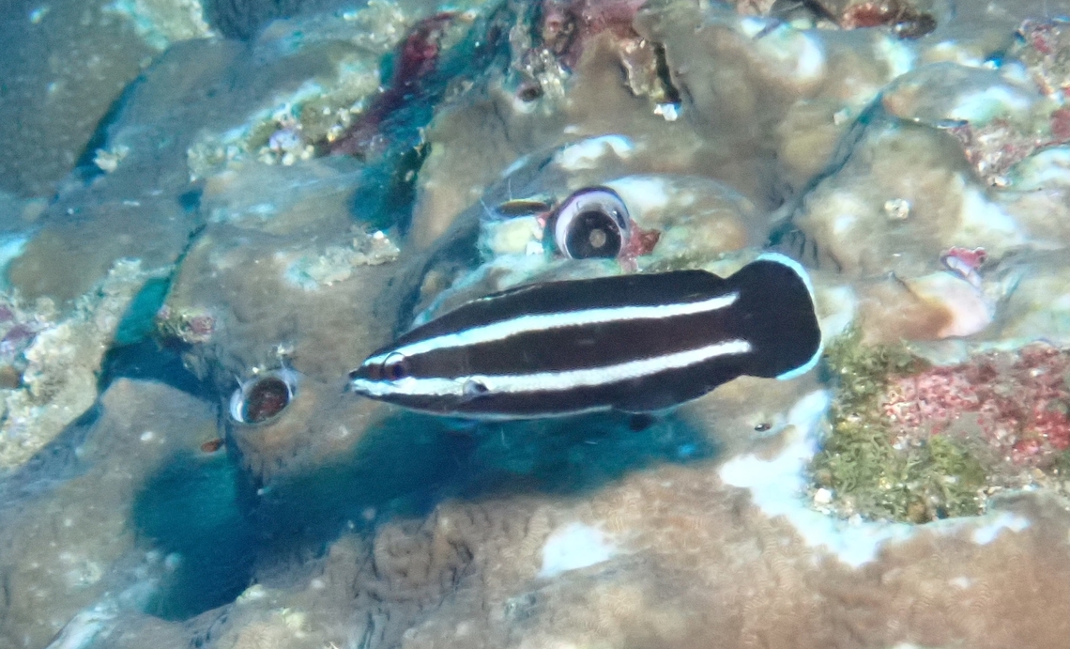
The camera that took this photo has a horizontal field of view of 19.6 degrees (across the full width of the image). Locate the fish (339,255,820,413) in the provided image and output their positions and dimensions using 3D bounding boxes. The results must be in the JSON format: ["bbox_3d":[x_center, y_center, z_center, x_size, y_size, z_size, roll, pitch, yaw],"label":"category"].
[{"bbox_3d":[0.007,0.004,0.434,0.067,0.020,0.009,-8,15,-2],"label":"fish"}]

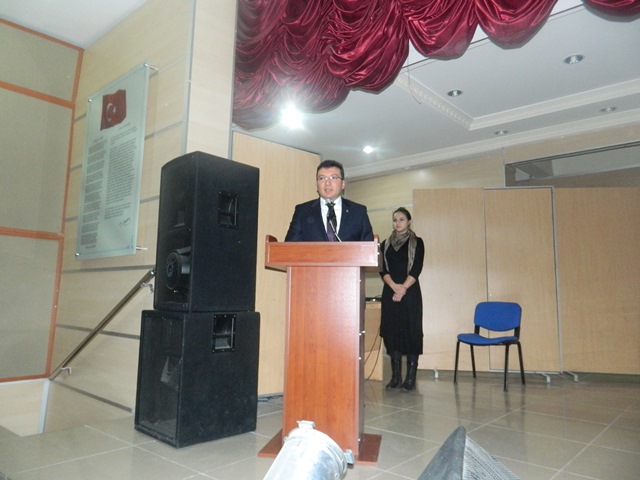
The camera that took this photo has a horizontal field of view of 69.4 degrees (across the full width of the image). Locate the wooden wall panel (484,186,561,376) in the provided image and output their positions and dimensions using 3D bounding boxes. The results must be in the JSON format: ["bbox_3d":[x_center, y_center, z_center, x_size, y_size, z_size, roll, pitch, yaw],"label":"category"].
[{"bbox_3d":[2.226,0.413,5.099,0.785,2.030,0.060,0,-8,7],"label":"wooden wall panel"}]

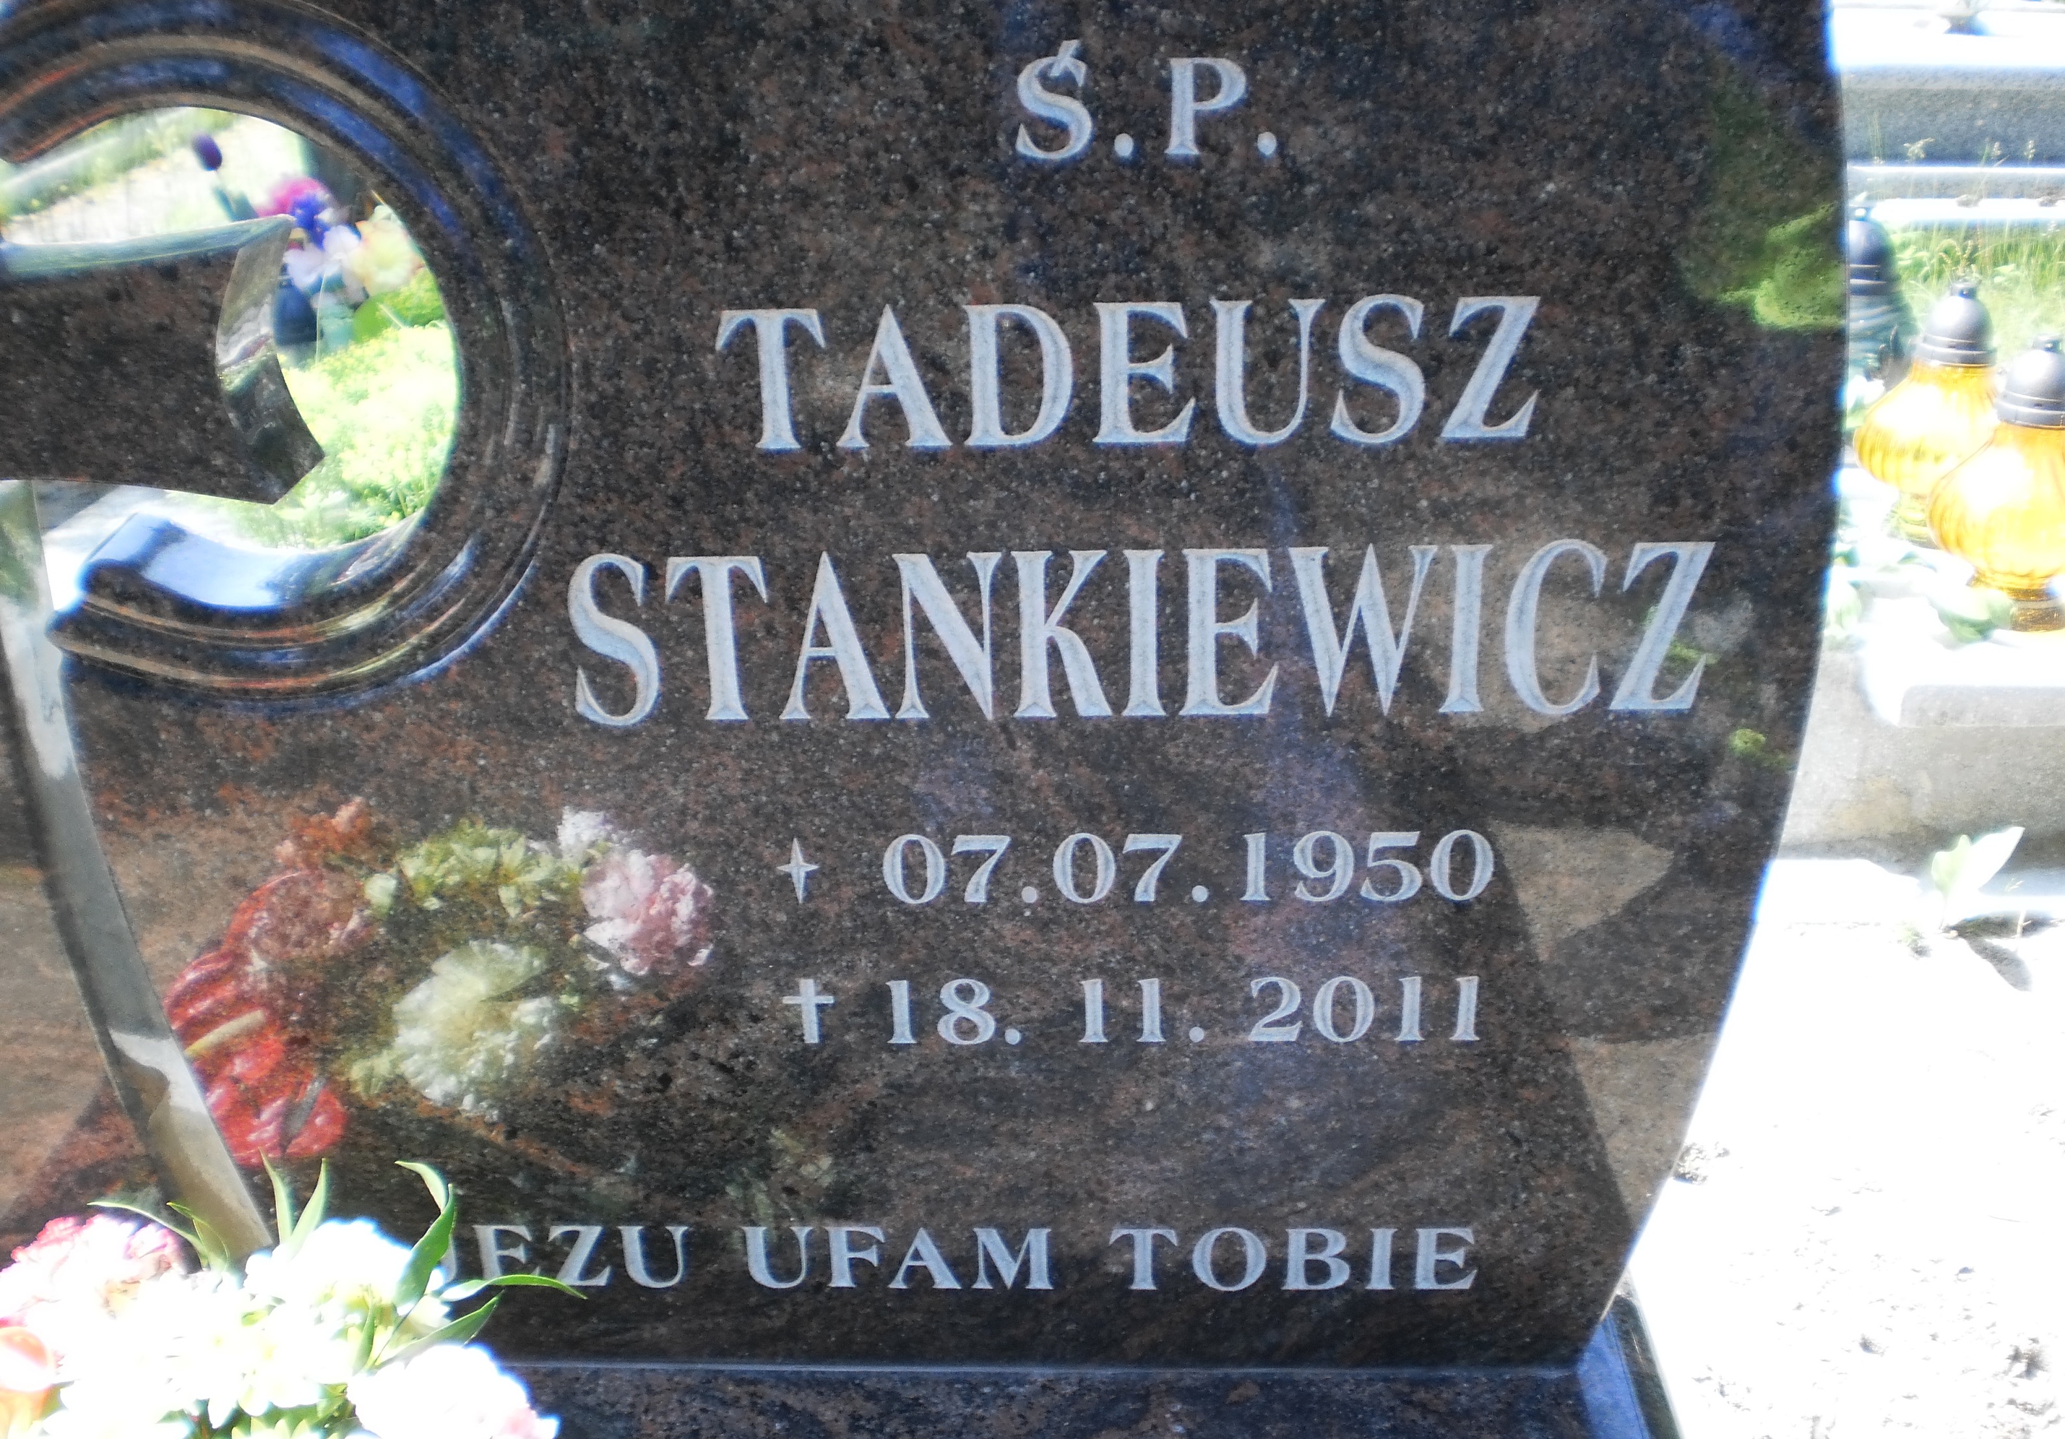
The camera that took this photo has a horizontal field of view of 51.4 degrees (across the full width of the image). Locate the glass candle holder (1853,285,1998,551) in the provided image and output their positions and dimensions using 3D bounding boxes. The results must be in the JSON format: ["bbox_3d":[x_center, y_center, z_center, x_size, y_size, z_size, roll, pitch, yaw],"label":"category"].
[{"bbox_3d":[0.973,-0.328,2.280,0.176,0.272,0.176,0,19,3],"label":"glass candle holder"}]

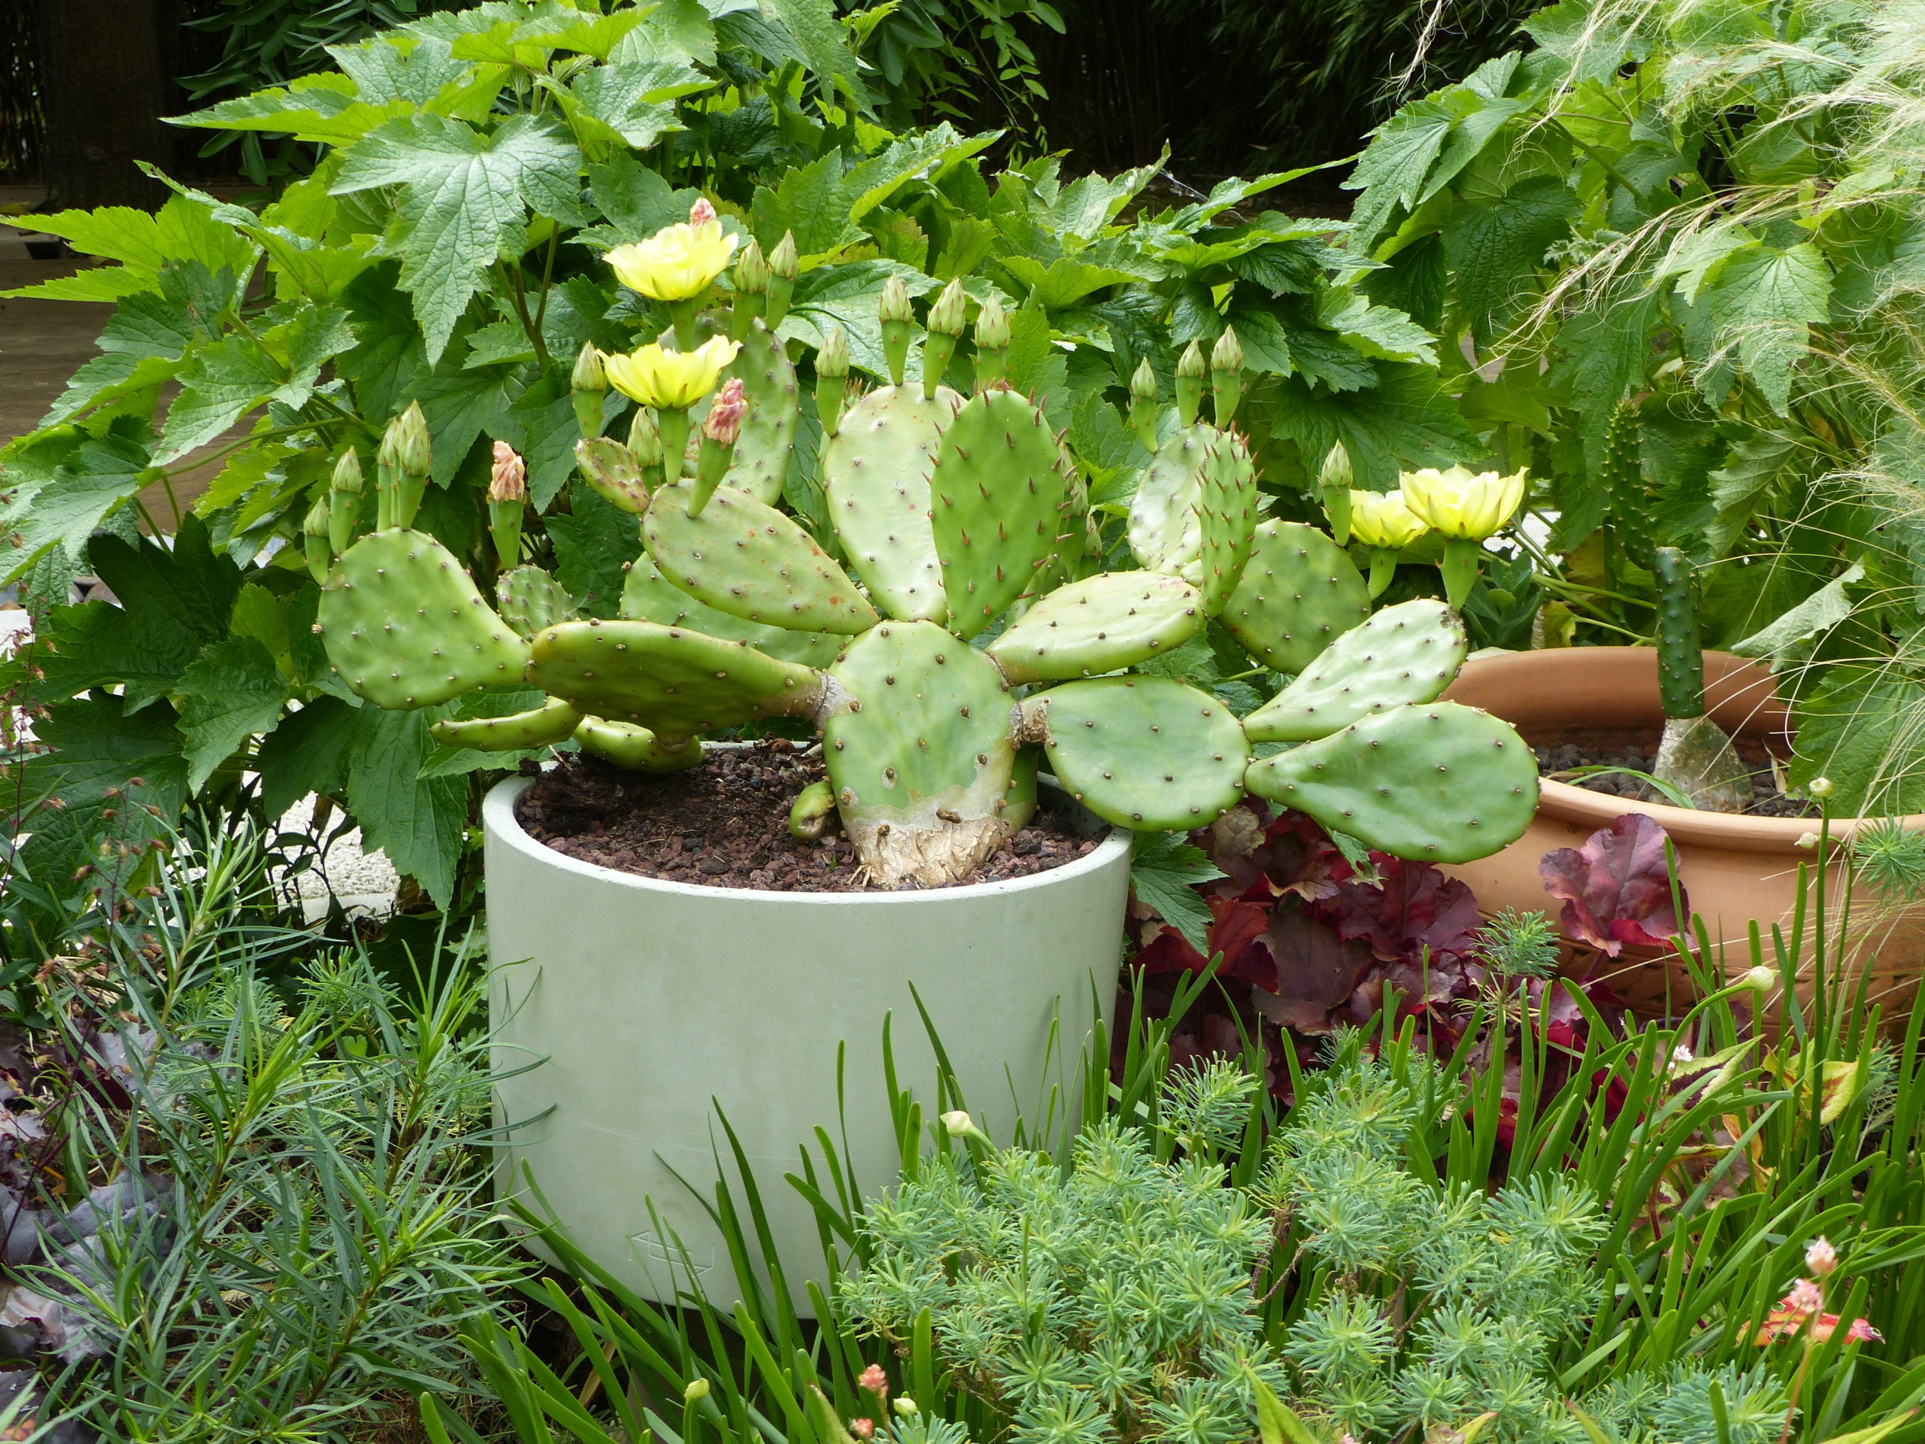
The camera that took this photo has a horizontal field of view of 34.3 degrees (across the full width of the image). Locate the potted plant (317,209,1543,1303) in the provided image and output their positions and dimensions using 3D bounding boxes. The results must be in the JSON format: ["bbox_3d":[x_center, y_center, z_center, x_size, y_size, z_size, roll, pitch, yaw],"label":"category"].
[{"bbox_3d":[-0.019,0.004,1.720,0.650,0.565,0.400,1,12,0],"label":"potted plant"}]

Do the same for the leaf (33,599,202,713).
[{"bbox_3d":[-0.547,-0.043,2.020,0.101,0.068,0.060,1,12,0],"label":"leaf"}]

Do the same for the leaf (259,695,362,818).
[{"bbox_3d":[-0.423,0.023,2.020,0.061,0.076,0.050,1,12,0],"label":"leaf"}]

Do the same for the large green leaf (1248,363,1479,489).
[{"bbox_3d":[0.269,-0.196,2.080,0.151,0.078,0.060,1,12,0],"label":"large green leaf"}]

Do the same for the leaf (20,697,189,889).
[{"bbox_3d":[-0.544,0.045,1.980,0.097,0.117,0.060,1,12,0],"label":"leaf"}]

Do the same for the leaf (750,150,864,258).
[{"bbox_3d":[-0.109,-0.362,2.180,0.078,0.071,0.060,1,12,0],"label":"leaf"}]

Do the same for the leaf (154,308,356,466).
[{"bbox_3d":[-0.457,-0.220,2.020,0.119,0.095,0.080,1,12,0],"label":"leaf"}]

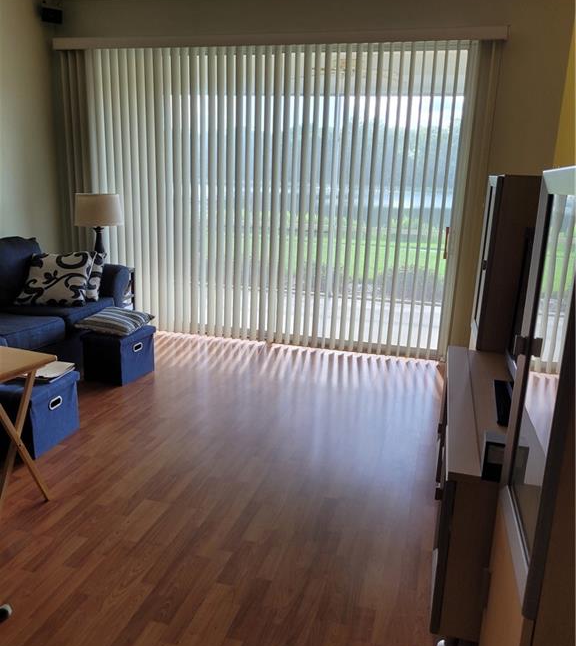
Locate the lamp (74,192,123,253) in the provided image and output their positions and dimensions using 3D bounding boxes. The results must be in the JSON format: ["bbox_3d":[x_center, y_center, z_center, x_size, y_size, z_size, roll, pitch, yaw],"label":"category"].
[{"bbox_3d":[-1.555,-0.758,4.741,0.376,0.602,0.376,6,15,14],"label":"lamp"}]

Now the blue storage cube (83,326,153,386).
[{"bbox_3d":[-1.222,0.207,4.181,0.361,0.353,0.361,9,16,25],"label":"blue storage cube"}]

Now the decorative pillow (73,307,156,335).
[{"bbox_3d":[-1.233,-0.029,4.139,0.426,0.125,0.426,9,16,25],"label":"decorative pillow"}]

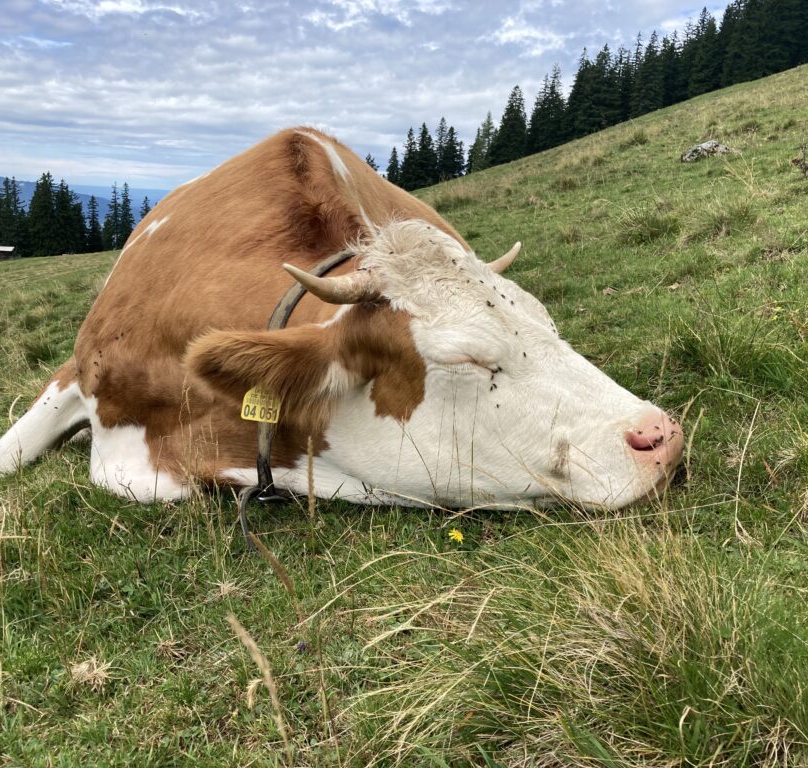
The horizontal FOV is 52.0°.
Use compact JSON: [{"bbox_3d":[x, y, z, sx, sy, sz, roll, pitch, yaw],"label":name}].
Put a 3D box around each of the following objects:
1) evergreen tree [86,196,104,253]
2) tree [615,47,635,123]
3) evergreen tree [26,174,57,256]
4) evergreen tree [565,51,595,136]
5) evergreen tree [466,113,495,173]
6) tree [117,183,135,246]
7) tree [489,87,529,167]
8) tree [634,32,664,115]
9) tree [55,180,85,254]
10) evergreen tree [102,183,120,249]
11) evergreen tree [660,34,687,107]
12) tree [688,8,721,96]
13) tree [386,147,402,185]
[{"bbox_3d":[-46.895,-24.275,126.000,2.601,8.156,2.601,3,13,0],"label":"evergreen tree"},{"bbox_3d":[48.982,-66.220,184.000,4.000,16.422,4.000,3,13,0],"label":"tree"},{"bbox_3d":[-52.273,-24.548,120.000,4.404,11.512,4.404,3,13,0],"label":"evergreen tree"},{"bbox_3d":[38.986,-64.196,184.000,6.149,18.571,6.149,3,13,0],"label":"evergreen tree"},{"bbox_3d":[18.656,-58.713,202.000,6.549,14.316,6.549,3,13,0],"label":"evergreen tree"},{"bbox_3d":[-77.866,-47.158,232.212,5.046,18.170,5.046,-1,14,-18],"label":"tree"},{"bbox_3d":[23.718,-58.348,188.000,8.699,17.397,8.699,3,13,0],"label":"tree"},{"bbox_3d":[52.758,-66.411,178.000,5.873,17.059,5.873,3,13,0],"label":"tree"},{"bbox_3d":[-93.718,-46.553,232.827,8.433,20.710,8.433,-2,14,-22],"label":"tree"},{"bbox_3d":[-78.395,-44.809,222.000,4.622,17.891,4.622,3,13,0],"label":"evergreen tree"},{"bbox_3d":[29.881,-34.613,92.000,2.743,7.270,2.743,3,13,0],"label":"evergreen tree"},{"bbox_3d":[62.400,-68.626,172.000,6.812,17.367,6.812,3,13,0],"label":"tree"},{"bbox_3d":[-2.546,-57.994,222.000,4.154,10.904,4.154,3,13,0],"label":"tree"}]

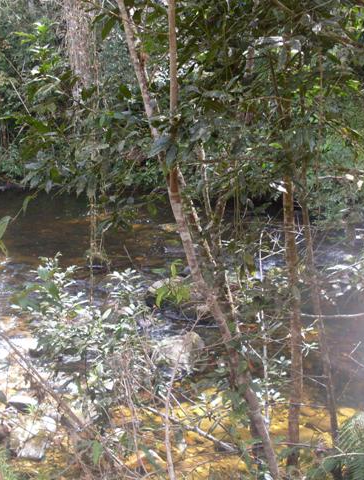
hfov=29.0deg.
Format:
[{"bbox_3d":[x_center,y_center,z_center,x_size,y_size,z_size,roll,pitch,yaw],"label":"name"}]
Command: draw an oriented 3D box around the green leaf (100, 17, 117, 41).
[{"bbox_3d":[-0.416,-1.204,4.000,0.040,0.145,0.030,27,0,0],"label":"green leaf"}]

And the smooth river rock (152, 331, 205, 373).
[{"bbox_3d":[-0.036,1.143,7.200,0.530,0.310,0.420,0,12,0],"label":"smooth river rock"}]

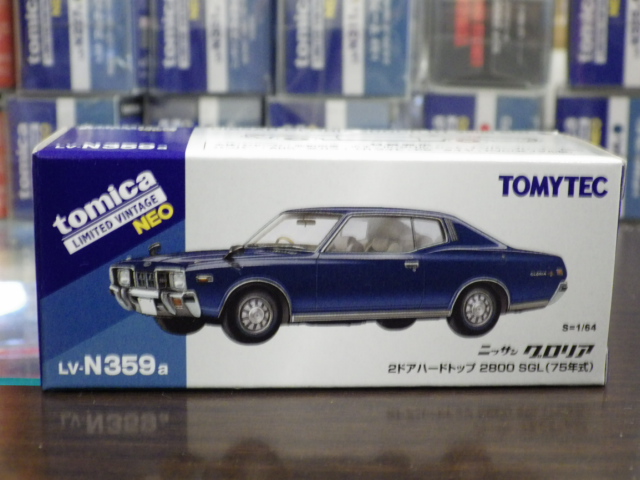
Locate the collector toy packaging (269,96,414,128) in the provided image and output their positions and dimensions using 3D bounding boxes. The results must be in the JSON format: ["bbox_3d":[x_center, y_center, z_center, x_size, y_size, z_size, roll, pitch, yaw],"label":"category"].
[{"bbox_3d":[0.004,-0.038,0.422,0.043,0.043,0.104,0,11,0],"label":"collector toy packaging"}]

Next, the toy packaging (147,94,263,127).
[{"bbox_3d":[-0.040,-0.039,0.431,0.043,0.043,0.104,0,11,0],"label":"toy packaging"}]

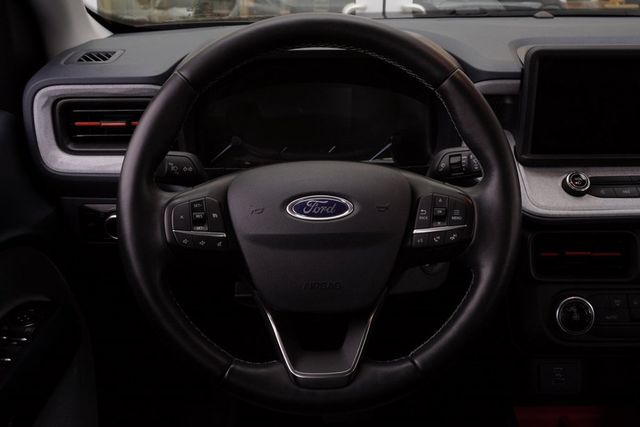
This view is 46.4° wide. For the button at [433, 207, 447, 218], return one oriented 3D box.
[{"bbox_3d":[0.112,-0.001,0.698,0.013,0.011,0.008,0,-5,0],"label":"button"}]

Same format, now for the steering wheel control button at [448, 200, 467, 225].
[{"bbox_3d":[0.129,-0.001,0.699,0.017,0.025,0.007,0,0,0],"label":"steering wheel control button"}]

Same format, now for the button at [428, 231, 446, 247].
[{"bbox_3d":[0.111,0.024,0.702,0.016,0.014,0.007,0,8,0],"label":"button"}]

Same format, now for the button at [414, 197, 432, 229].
[{"bbox_3d":[0.097,-0.001,0.698,0.016,0.029,0.008,0,-5,0],"label":"button"}]

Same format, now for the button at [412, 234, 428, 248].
[{"bbox_3d":[0.095,0.026,0.702,0.015,0.013,0.007,0,8,0],"label":"button"}]

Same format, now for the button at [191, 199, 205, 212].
[{"bbox_3d":[-0.114,-0.007,0.699,0.013,0.012,0.007,0,0,0],"label":"button"}]

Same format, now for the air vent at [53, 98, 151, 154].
[{"bbox_3d":[-0.242,-0.103,0.872,0.134,0.064,0.040,0,21,0],"label":"air vent"}]

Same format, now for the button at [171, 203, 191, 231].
[{"bbox_3d":[-0.129,0.004,0.699,0.018,0.025,0.007,0,0,0],"label":"button"}]

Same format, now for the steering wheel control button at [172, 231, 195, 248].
[{"bbox_3d":[-0.127,0.024,0.696,0.020,0.016,0.008,0,-5,0],"label":"steering wheel control button"}]

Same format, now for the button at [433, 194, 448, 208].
[{"bbox_3d":[0.113,-0.012,0.698,0.015,0.013,0.008,0,-5,0],"label":"button"}]

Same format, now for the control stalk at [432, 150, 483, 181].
[{"bbox_3d":[0.147,-0.049,0.760,0.072,0.032,0.028,0,-5,0],"label":"control stalk"}]

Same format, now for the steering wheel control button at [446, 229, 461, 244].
[{"bbox_3d":[0.126,0.022,0.702,0.014,0.015,0.007,0,8,0],"label":"steering wheel control button"}]

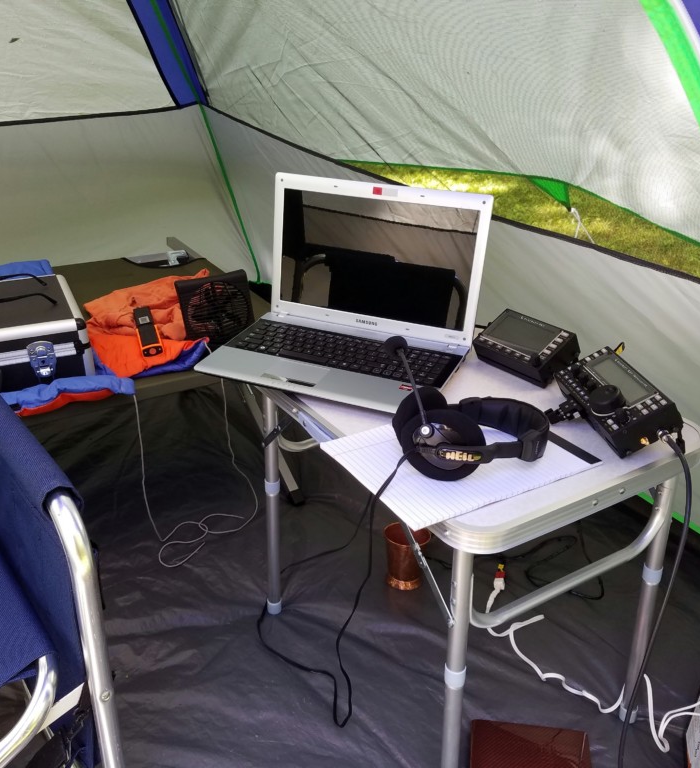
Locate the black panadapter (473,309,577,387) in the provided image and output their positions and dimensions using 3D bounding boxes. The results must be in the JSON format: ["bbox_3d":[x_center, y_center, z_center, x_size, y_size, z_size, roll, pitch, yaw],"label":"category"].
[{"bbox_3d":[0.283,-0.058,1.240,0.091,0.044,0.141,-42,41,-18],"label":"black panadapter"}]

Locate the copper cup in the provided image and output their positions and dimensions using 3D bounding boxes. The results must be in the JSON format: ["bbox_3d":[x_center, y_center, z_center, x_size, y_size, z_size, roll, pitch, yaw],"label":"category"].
[{"bbox_3d":[0.110,0.341,1.509,0.091,0.119,0.091,1,24,0],"label":"copper cup"}]

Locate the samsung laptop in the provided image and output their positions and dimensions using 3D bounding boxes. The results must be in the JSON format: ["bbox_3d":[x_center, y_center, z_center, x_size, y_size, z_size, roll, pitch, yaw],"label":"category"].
[{"bbox_3d":[-0.011,-0.147,1.203,0.380,0.274,0.302,12,30,21],"label":"samsung laptop"}]

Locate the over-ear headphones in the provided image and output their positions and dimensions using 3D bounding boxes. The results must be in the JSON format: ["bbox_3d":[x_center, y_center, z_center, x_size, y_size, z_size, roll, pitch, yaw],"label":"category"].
[{"bbox_3d":[0.153,0.055,0.969,0.193,0.100,0.120,-4,26,-7],"label":"over-ear headphones"}]

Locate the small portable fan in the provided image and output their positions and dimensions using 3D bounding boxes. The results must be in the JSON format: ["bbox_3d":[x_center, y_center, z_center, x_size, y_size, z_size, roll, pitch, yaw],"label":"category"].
[{"bbox_3d":[-0.299,-0.162,1.676,0.160,0.148,0.060,-14,13,-28],"label":"small portable fan"}]

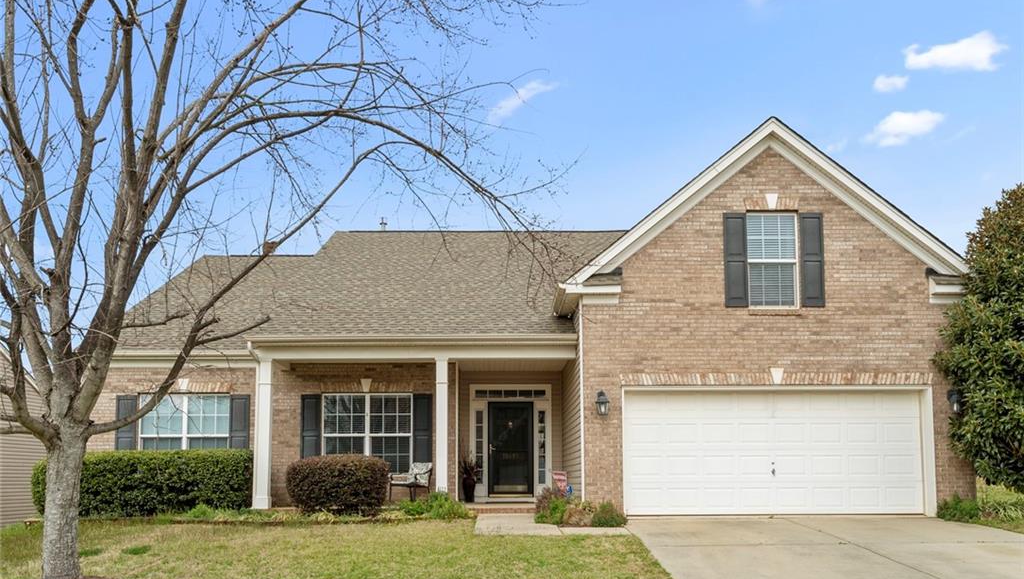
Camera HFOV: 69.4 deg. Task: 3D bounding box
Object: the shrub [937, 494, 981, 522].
[{"bbox_3d":[7.025,3.452,11.650,0.600,0.400,0.540,0,-10,0],"label":"shrub"}]

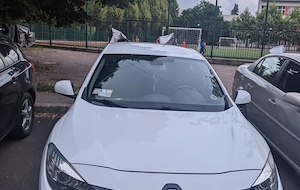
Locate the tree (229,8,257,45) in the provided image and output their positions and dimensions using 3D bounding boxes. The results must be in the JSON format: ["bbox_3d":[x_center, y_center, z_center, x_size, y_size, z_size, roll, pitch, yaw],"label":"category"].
[{"bbox_3d":[19.271,-14.062,65.000,5.833,8.333,5.833,3,10,-4],"label":"tree"}]

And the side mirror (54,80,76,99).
[{"bbox_3d":[-0.848,-0.066,3.124,0.220,0.180,0.170,3,10,-4],"label":"side mirror"}]

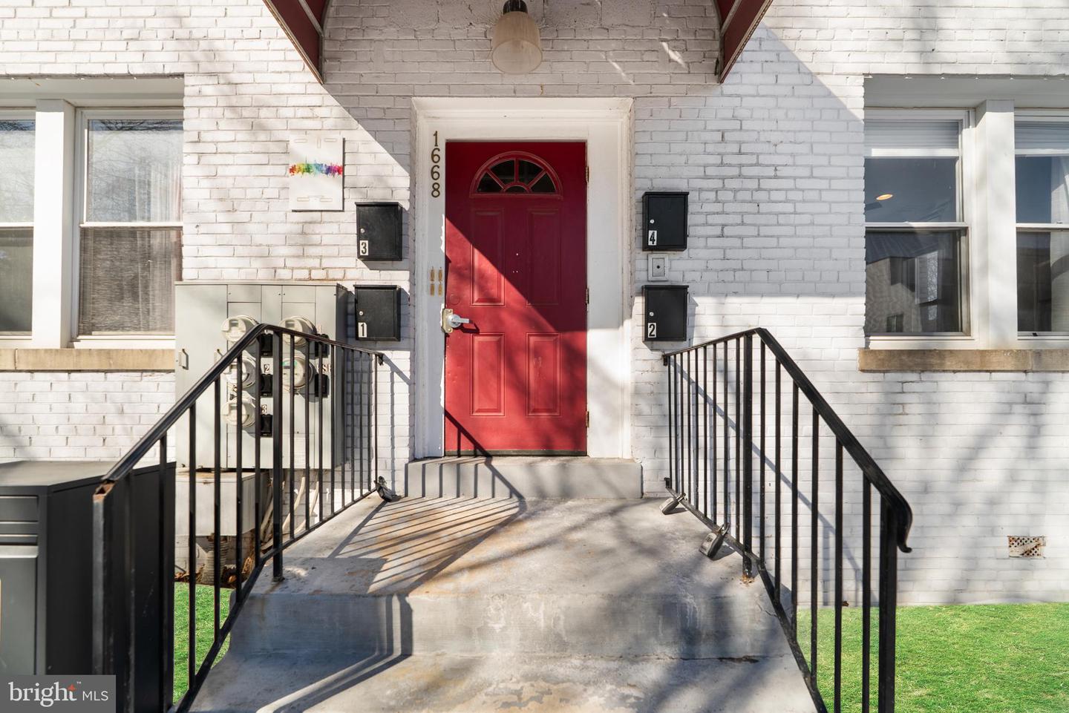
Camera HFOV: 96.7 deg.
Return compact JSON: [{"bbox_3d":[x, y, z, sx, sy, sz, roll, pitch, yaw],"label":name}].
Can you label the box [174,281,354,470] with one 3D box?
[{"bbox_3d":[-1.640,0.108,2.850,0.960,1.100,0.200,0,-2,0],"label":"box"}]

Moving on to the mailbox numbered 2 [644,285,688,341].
[{"bbox_3d":[0.793,-0.260,2.900,0.250,0.335,0.105,0,-2,0],"label":"mailbox numbered 2"}]

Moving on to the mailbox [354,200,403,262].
[{"bbox_3d":[-0.943,-0.757,2.900,0.250,0.335,0.105,0,-2,0],"label":"mailbox"}]

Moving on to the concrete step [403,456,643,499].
[{"bbox_3d":[-0.065,0.760,3.040,1.475,0.246,0.190,0,-2,0],"label":"concrete step"}]

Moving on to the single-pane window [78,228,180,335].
[{"bbox_3d":[-2.670,-0.507,3.200,0.780,0.720,0.050,0,-2,0],"label":"single-pane window"}]

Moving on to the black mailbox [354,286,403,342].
[{"bbox_3d":[-0.950,-0.262,2.900,0.250,0.335,0.105,0,-2,0],"label":"black mailbox"}]

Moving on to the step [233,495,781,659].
[{"bbox_3d":[-0.090,0.928,2.250,1.780,0.200,1.400,0,-2,0],"label":"step"}]

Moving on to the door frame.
[{"bbox_3d":[-0.070,-0.500,3.020,1.360,2.250,0.150,0,-2,0],"label":"door frame"}]

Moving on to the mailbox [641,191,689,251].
[{"bbox_3d":[0.793,-0.815,2.900,0.250,0.335,0.105,0,-2,0],"label":"mailbox"}]

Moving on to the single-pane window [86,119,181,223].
[{"bbox_3d":[-2.665,-1.259,3.220,0.750,0.700,0.050,0,-2,0],"label":"single-pane window"}]

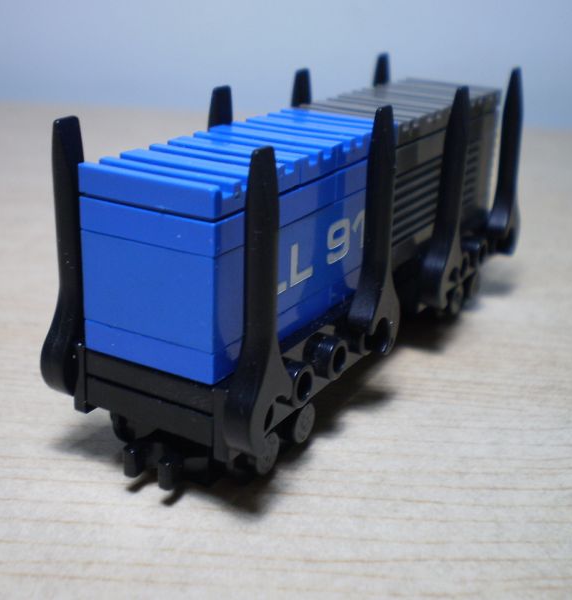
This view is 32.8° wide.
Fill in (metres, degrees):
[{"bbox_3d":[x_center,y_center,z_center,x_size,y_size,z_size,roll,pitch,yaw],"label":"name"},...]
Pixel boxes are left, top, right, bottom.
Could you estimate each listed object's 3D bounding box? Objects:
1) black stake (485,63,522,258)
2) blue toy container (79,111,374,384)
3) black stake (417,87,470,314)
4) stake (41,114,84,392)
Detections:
[{"bbox_3d":[0.035,-0.021,0.151,0.003,0.030,0.008,13,24,28],"label":"black stake"},{"bbox_3d":[-0.003,-0.008,0.109,0.016,0.019,0.040,13,24,28],"label":"blue toy container"},{"bbox_3d":[0.022,-0.014,0.130,0.003,0.030,0.008,13,24,28],"label":"black stake"},{"bbox_3d":[-0.022,-0.004,0.101,0.003,0.030,0.008,13,24,28],"label":"stake"}]

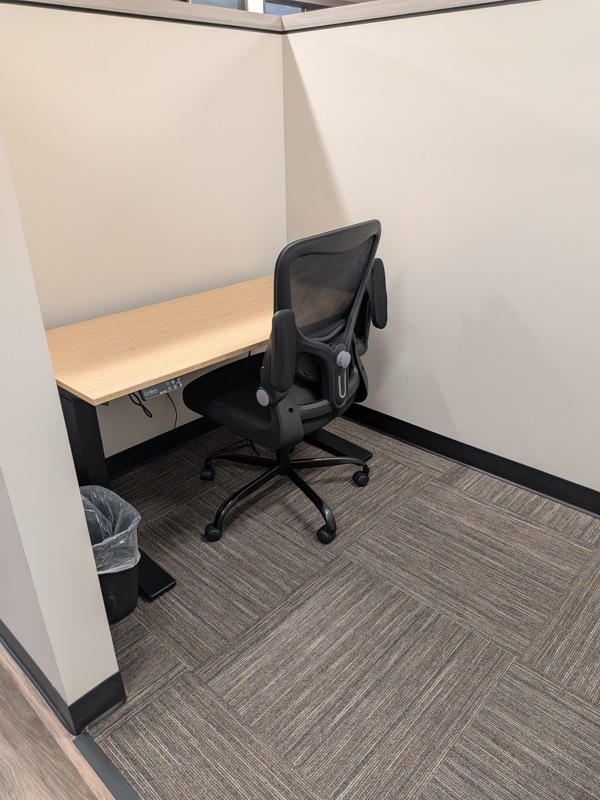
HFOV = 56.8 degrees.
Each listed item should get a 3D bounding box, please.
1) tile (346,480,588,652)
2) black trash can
[{"bbox_3d":[0.564,0.504,1.863,0.607,0.008,0.607,22,33,38],"label":"tile"},{"bbox_3d":[-0.597,0.454,1.619,0.297,0.315,0.217,22,33,38],"label":"black trash can"}]

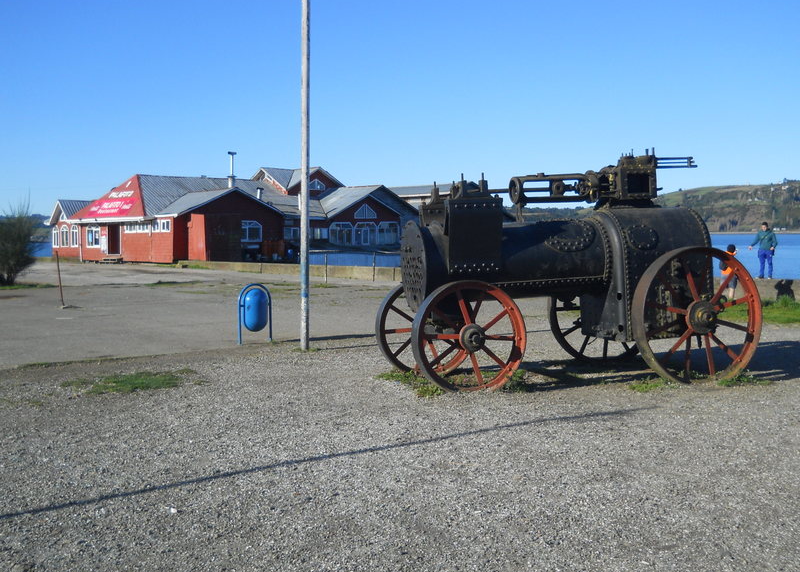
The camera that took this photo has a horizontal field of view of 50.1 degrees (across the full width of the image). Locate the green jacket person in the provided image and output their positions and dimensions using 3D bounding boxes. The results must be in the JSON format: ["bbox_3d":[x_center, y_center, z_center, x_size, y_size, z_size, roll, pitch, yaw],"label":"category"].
[{"bbox_3d":[10.364,-1.004,24.400,0.760,1.640,0.420,2,4,38],"label":"green jacket person"}]

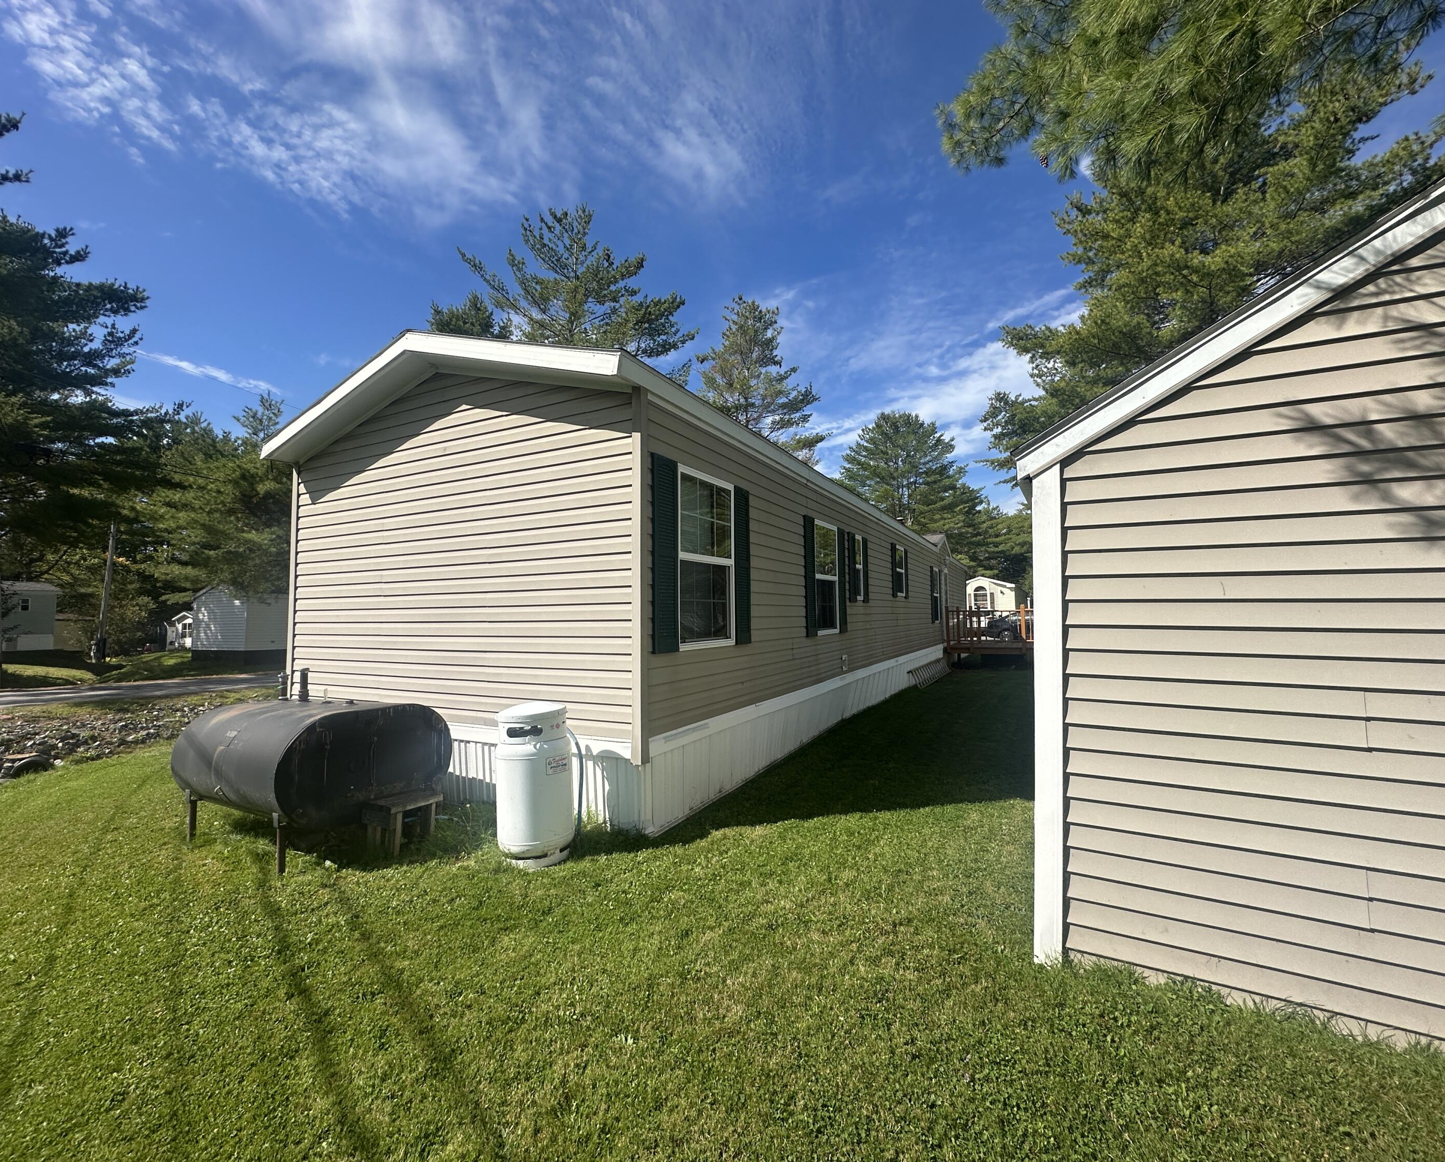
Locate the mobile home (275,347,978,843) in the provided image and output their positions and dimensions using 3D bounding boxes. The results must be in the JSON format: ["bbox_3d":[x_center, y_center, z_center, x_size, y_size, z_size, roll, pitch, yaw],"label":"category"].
[{"bbox_3d":[2.069,0.321,13.714,4.161,3.723,19.898,-2,-4,27],"label":"mobile home"}]

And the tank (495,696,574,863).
[{"bbox_3d":[-1.191,1.265,3.978,0.475,0.970,0.475,0,-3,-18],"label":"tank"}]

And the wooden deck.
[{"bbox_3d":[7.764,1.477,17.058,2.800,1.630,3.000,-2,-4,27],"label":"wooden deck"}]

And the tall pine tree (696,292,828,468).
[{"bbox_3d":[1.517,-4.524,26.570,5.800,15.540,5.800,-2,-4,27],"label":"tall pine tree"}]

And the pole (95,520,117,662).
[{"bbox_3d":[-23.717,0.132,24.085,0.300,5.900,0.300,-2,-4,27],"label":"pole"}]

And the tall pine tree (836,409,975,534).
[{"bbox_3d":[12.237,-3.476,40.581,9.000,15.168,9.000,-2,-4,27],"label":"tall pine tree"}]

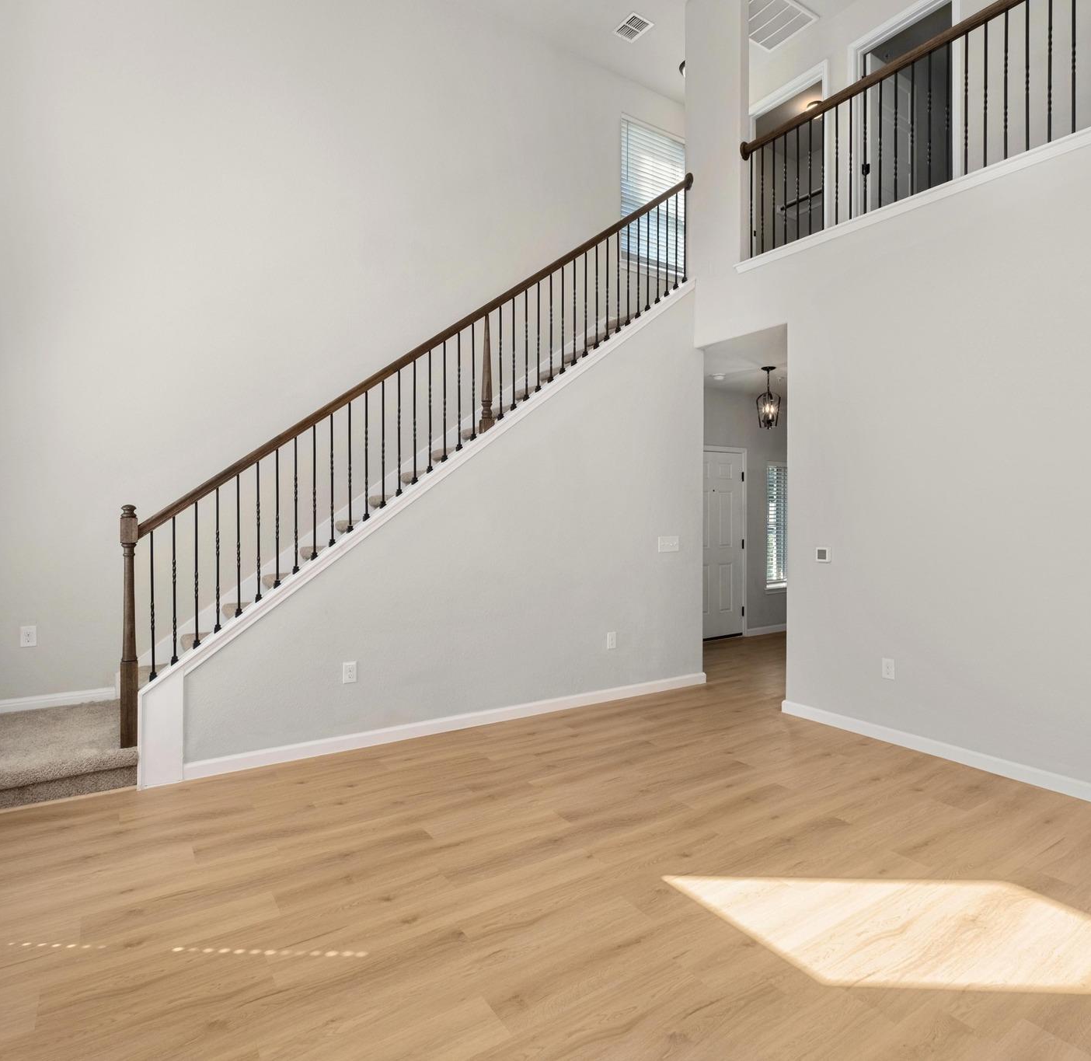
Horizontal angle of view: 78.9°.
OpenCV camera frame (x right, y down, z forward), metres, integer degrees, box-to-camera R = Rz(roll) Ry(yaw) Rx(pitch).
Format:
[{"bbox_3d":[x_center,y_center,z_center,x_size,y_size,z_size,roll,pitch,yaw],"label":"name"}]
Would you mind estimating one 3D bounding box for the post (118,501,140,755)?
[{"bbox_3d":[-1.999,0.456,3.185,0.075,1.162,0.075,0,1,-33],"label":"post"}]

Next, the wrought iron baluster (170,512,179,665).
[{"bbox_3d":[-1.838,0.296,3.288,0.032,0.739,0.032,0,1,-33],"label":"wrought iron baluster"}]

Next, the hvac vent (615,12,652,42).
[{"bbox_3d":[0.730,-4.154,5.502,0.217,0.025,0.257,0,1,-33],"label":"hvac vent"}]

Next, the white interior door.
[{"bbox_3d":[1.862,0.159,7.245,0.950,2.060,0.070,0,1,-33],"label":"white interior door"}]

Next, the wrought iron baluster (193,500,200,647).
[{"bbox_3d":[-1.756,0.223,3.340,0.032,0.740,0.032,0,1,-33],"label":"wrought iron baluster"}]

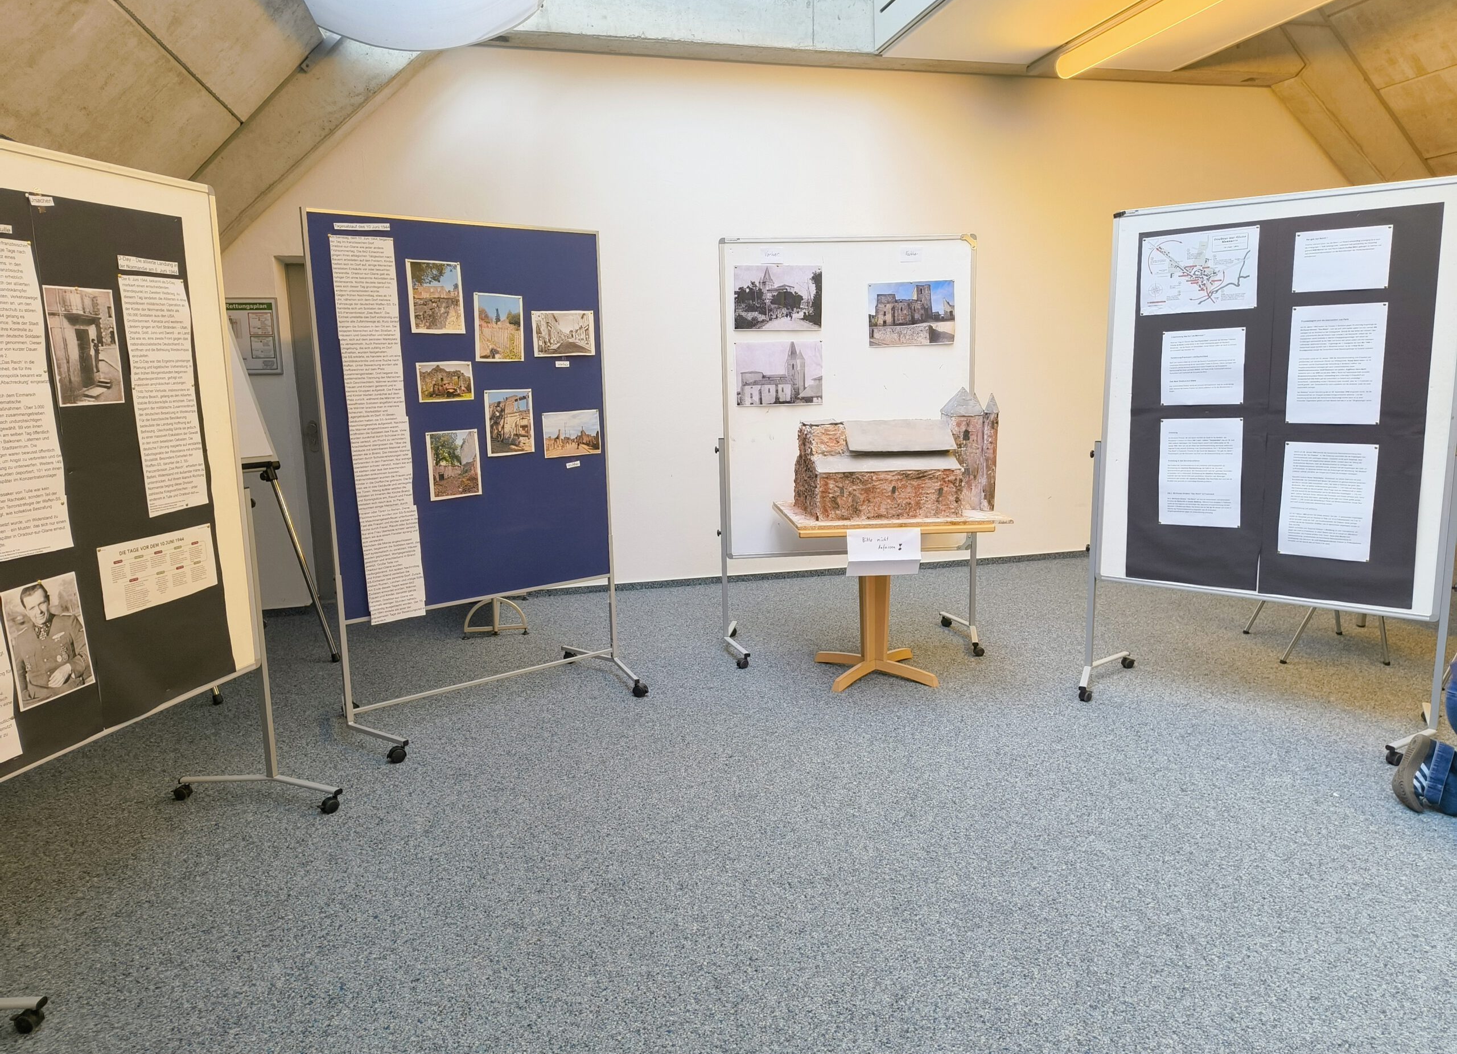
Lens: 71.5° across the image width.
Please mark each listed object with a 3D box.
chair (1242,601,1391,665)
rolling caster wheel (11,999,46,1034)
[{"bbox_3d":[2.790,0.174,4.775,0.560,0.830,0.540,0,10,8],"label":"chair"},{"bbox_3d":[-1.541,1.083,2.235,0.056,0.062,0.050,5,11,32],"label":"rolling caster wheel"}]

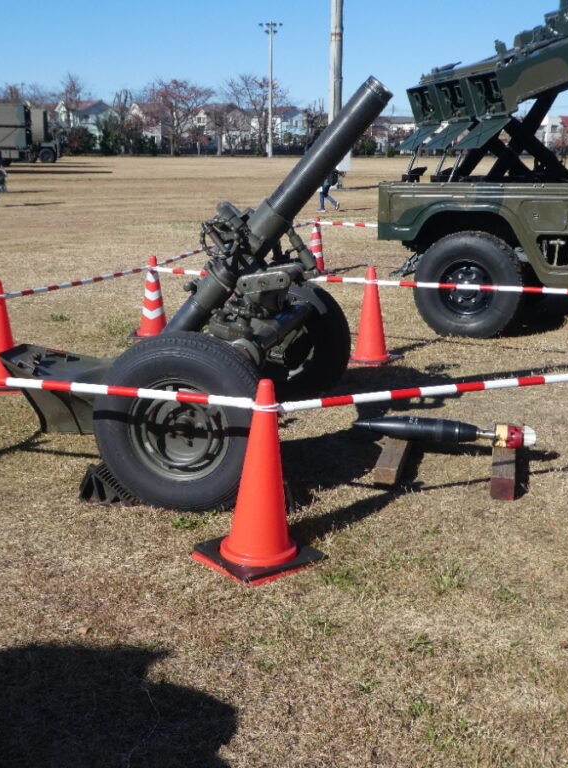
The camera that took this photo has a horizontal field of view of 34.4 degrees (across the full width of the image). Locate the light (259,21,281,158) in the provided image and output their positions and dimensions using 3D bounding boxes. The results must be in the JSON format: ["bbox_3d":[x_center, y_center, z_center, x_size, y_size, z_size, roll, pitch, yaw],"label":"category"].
[{"bbox_3d":[-1.537,-33.274,104.135,2.543,15.002,0.900,0,14,0],"label":"light"}]

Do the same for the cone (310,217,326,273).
[{"bbox_3d":[0.422,-1.749,11.577,0.370,0.710,0.370,-10,17,-34],"label":"cone"}]

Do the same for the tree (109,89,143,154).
[{"bbox_3d":[-15.902,-26.336,92.000,3.300,6.700,3.300,0,14,0],"label":"tree"}]

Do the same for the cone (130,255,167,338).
[{"bbox_3d":[-1.066,-0.704,7.599,0.370,0.710,0.370,-1,14,-5],"label":"cone"}]

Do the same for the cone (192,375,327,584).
[{"bbox_3d":[-0.086,0.322,3.450,0.370,0.700,0.370,-12,19,-40],"label":"cone"}]

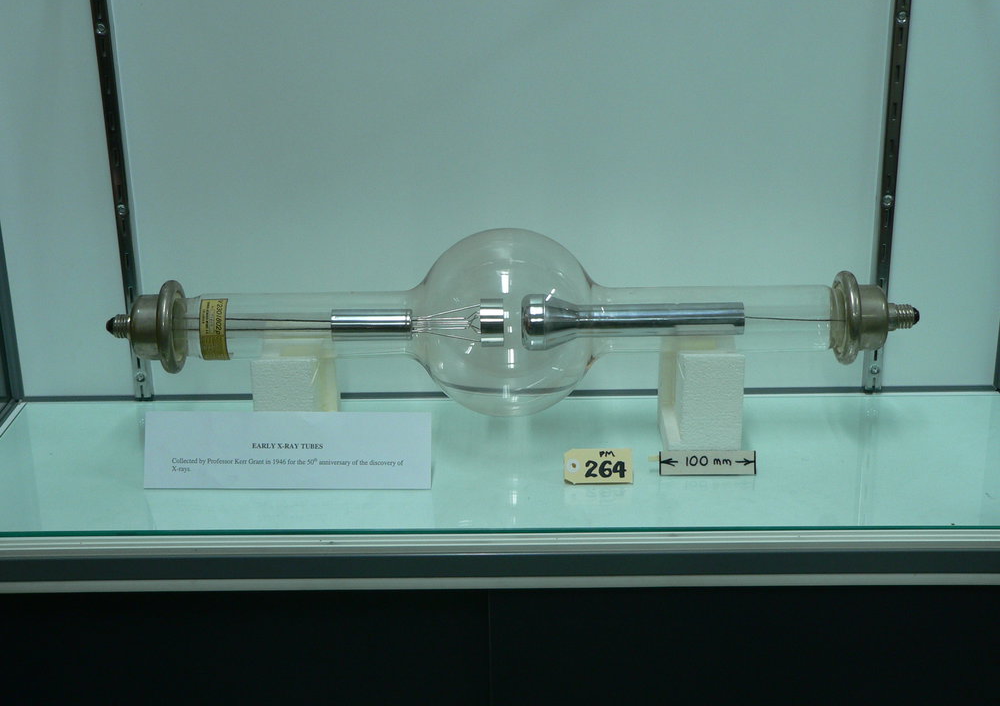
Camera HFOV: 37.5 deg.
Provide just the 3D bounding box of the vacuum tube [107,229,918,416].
[{"bbox_3d":[0.011,-0.032,1.573,0.866,0.200,0.200,-1,20,1],"label":"vacuum tube"}]

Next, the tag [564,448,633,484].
[{"bbox_3d":[0.103,0.119,1.539,0.071,0.035,0.003,-1,-8,1],"label":"tag"}]

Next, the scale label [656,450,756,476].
[{"bbox_3d":[0.219,0.116,1.552,0.101,0.026,0.004,-1,-7,1],"label":"scale label"}]

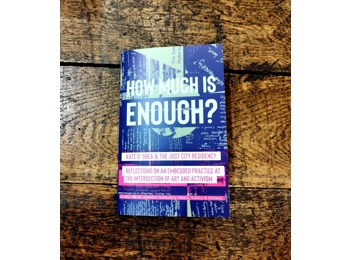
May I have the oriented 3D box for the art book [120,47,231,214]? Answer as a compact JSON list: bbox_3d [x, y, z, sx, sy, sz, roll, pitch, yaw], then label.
[{"bbox_3d":[-0.003,-0.002,0.291,0.127,0.016,0.200,-1,81,6],"label":"art book"}]

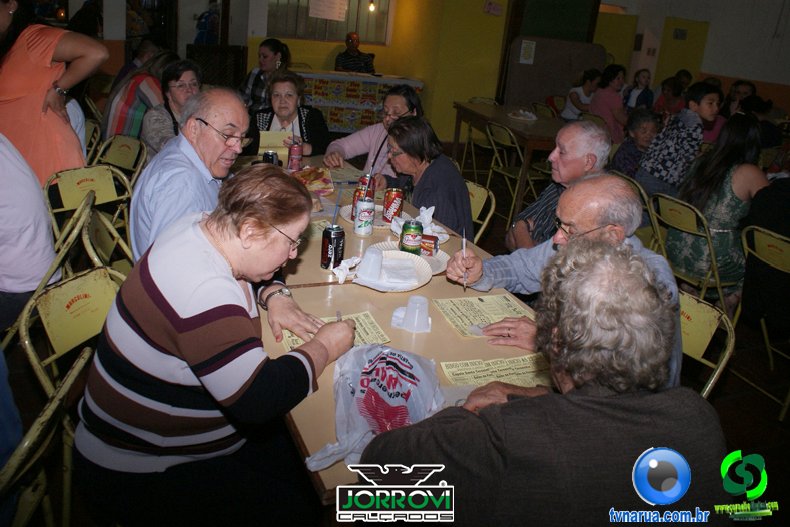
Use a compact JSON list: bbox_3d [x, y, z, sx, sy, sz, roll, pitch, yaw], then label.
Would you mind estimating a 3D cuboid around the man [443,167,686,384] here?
[{"bbox_3d":[0.438,0.288,1.712,0.680,1.130,0.540,-2,23,-17],"label":"man"}]

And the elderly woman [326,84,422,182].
[{"bbox_3d":[-0.133,-0.343,3.137,0.650,1.170,0.520,-8,25,-29],"label":"elderly woman"}]

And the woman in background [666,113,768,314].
[{"bbox_3d":[1.667,-0.151,3.027,0.660,1.200,0.460,-4,23,-22],"label":"woman in background"}]

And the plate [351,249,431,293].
[{"bbox_3d":[-0.002,0.022,1.726,0.235,0.030,0.240,5,27,-3],"label":"plate"}]

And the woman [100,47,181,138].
[{"bbox_3d":[-1.554,-0.763,3.930,0.640,1.220,0.460,-4,23,-22],"label":"woman"}]

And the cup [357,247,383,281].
[{"bbox_3d":[-0.072,0.000,1.690,0.065,0.073,0.065,12,21,-5],"label":"cup"}]

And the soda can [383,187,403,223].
[{"bbox_3d":[-0.004,-0.213,2.200,0.066,0.122,0.066,7,21,0],"label":"soda can"}]

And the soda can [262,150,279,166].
[{"bbox_3d":[-0.547,-0.427,2.616,0.066,0.122,0.066,6,21,-2],"label":"soda can"}]

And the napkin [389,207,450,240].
[{"bbox_3d":[0.090,-0.136,2.086,0.130,0.075,0.190,-2,23,-17],"label":"napkin"}]

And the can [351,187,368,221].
[{"bbox_3d":[-0.120,-0.213,2.165,0.066,0.122,0.066,6,21,-2],"label":"can"}]

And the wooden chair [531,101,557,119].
[{"bbox_3d":[1.906,-1.549,7.348,0.460,0.785,0.410,-5,24,-28],"label":"wooden chair"}]

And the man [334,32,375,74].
[{"bbox_3d":[-0.519,-2.029,7.066,0.500,1.360,0.600,4,22,-3],"label":"man"}]

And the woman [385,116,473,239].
[{"bbox_3d":[0.024,-0.053,2.504,0.630,1.120,0.500,-5,24,-24],"label":"woman"}]

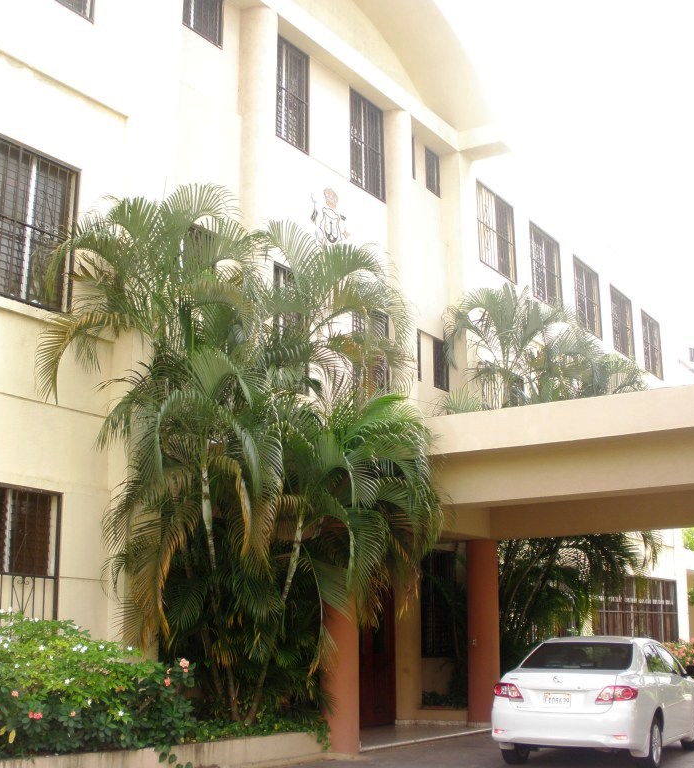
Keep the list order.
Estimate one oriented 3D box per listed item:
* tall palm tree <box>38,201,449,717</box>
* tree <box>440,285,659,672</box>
[{"bbox_3d":[-1.311,1.041,12.571,3.000,6.150,4.300,-9,-16,33],"label":"tall palm tree"},{"bbox_3d":[3.955,2.172,20.623,3.800,7.800,5.200,-9,-16,33],"label":"tree"}]

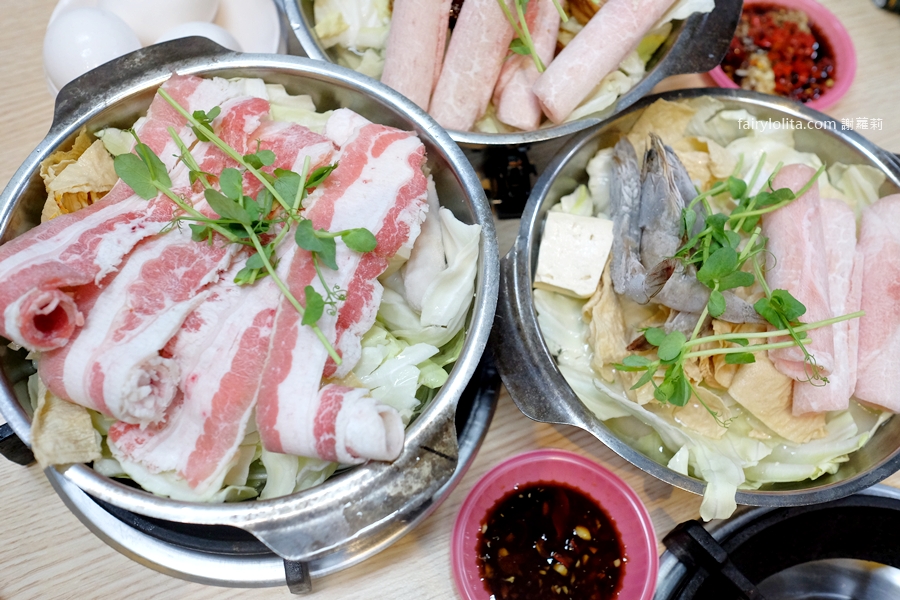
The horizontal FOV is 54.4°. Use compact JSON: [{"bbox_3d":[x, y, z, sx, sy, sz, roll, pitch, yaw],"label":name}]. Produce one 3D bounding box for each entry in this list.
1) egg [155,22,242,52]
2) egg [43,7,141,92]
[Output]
[{"bbox_3d":[-0.122,-0.112,0.426,0.052,0.049,0.047,9,69,0],"label":"egg"},{"bbox_3d":[-0.173,-0.117,0.426,0.047,0.052,0.049,-29,73,-14],"label":"egg"}]

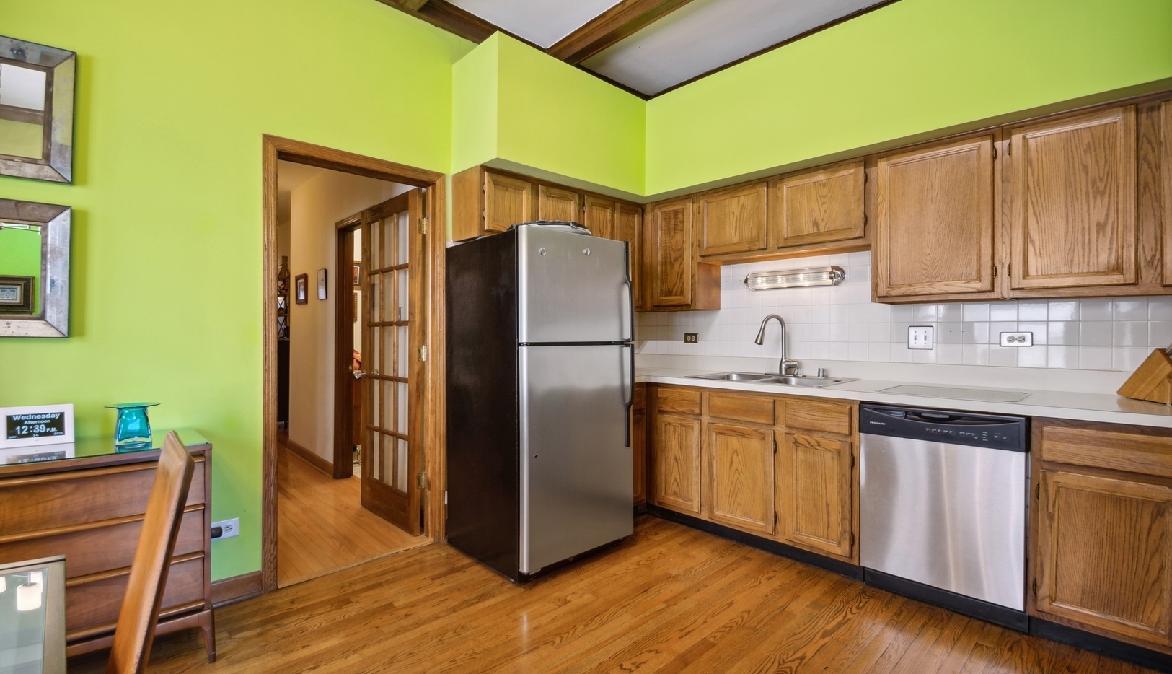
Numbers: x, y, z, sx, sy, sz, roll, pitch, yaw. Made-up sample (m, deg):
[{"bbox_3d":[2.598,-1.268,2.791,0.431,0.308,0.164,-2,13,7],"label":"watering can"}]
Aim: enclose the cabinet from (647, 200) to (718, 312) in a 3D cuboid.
[{"bbox_3d":[0.669,-0.565,3.413,0.402,0.768,0.313,1,1,42],"label":"cabinet"}]

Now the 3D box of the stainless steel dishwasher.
[{"bbox_3d":[1.677,0.741,2.280,0.580,0.864,0.606,1,1,42],"label":"stainless steel dishwasher"}]

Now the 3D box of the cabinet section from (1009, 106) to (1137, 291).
[{"bbox_3d":[2.187,-0.573,2.203,0.400,0.745,0.325,1,1,45],"label":"cabinet section"}]

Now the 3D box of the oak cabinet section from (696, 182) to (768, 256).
[{"bbox_3d":[1.067,-0.753,3.307,0.495,0.430,0.325,1,1,45],"label":"oak cabinet section"}]

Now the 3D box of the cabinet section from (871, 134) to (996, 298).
[{"bbox_3d":[1.759,-0.562,2.450,0.493,0.757,0.323,1,1,42],"label":"cabinet section"}]

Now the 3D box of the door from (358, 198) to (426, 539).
[{"bbox_3d":[-1.272,0.141,3.156,0.757,2.040,0.040,1,1,44],"label":"door"}]

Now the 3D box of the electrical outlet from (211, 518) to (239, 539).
[{"bbox_3d":[-1.616,0.858,2.177,0.113,0.076,0.012,-1,1,-40],"label":"electrical outlet"}]

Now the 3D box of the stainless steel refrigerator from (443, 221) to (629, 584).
[{"bbox_3d":[-0.279,0.322,2.812,0.741,1.706,0.735,-1,1,-41],"label":"stainless steel refrigerator"}]

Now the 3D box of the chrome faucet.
[{"bbox_3d":[1.164,0.058,2.956,0.232,0.374,0.121,0,1,-32],"label":"chrome faucet"}]

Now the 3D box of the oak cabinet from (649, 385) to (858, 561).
[{"bbox_3d":[1.024,0.672,2.874,1.173,0.773,0.606,1,1,42],"label":"oak cabinet"}]

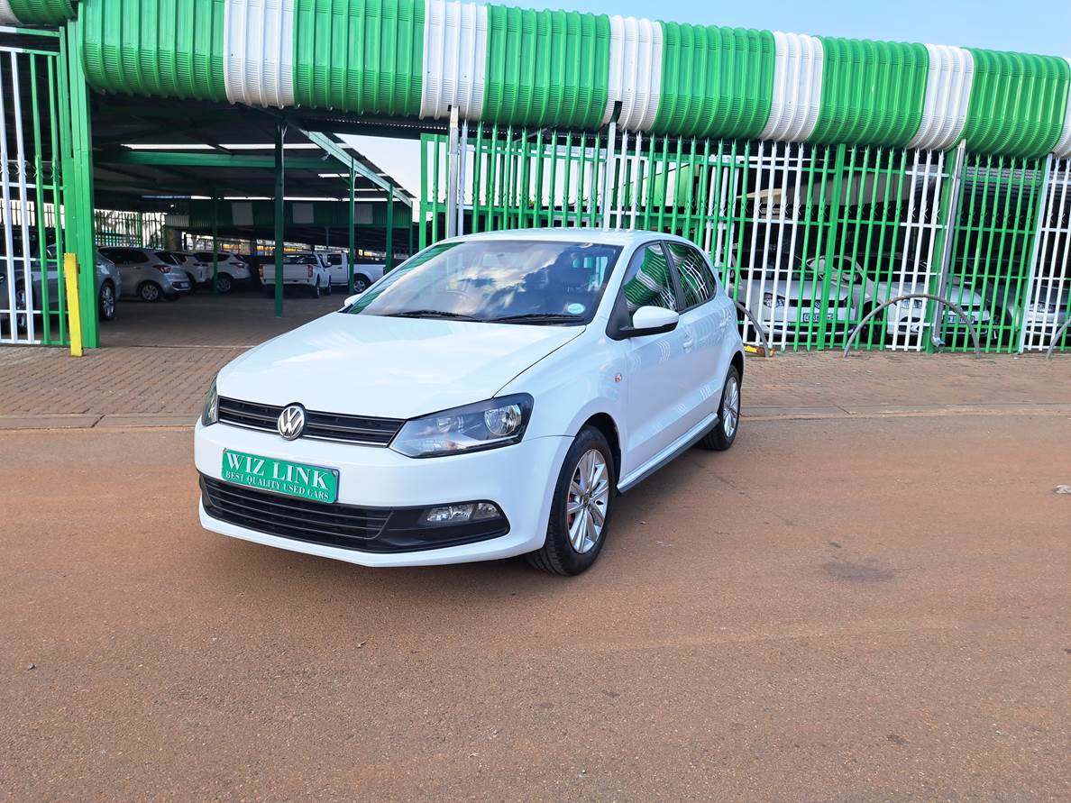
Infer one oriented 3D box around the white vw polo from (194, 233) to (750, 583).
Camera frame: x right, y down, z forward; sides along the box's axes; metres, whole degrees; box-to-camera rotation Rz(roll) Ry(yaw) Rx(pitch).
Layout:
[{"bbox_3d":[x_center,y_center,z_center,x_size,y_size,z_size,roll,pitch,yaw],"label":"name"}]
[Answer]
[{"bbox_3d":[0.026,-0.266,4.220,1.760,1.460,3.970,6,11,26],"label":"white vw polo"}]

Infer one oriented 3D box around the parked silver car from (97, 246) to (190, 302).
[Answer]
[{"bbox_3d":[-12.135,-3.669,21.423,3.870,1.540,1.690,0,10,-5],"label":"parked silver car"}]

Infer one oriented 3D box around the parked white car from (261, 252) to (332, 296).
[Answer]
[{"bbox_3d":[-8.537,-4.652,26.950,1.770,1.660,4.950,0,10,-7],"label":"parked white car"}]

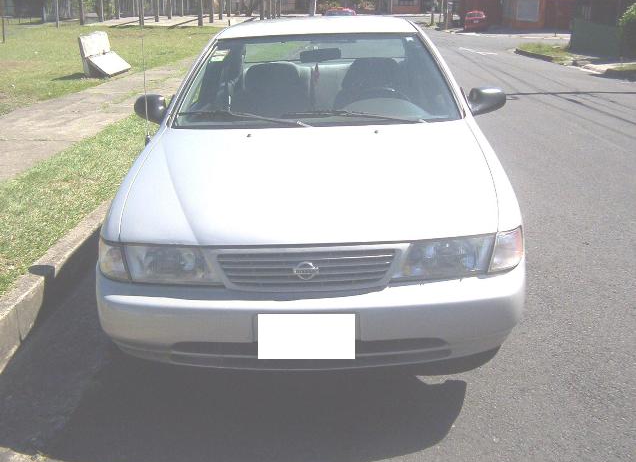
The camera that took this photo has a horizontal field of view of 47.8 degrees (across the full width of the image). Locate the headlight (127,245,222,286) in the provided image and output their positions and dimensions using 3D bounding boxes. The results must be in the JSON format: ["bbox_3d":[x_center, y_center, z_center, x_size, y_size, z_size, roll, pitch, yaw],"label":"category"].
[{"bbox_3d":[-0.533,0.117,2.599,0.330,0.145,0.180,2,19,12],"label":"headlight"}]

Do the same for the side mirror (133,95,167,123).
[{"bbox_3d":[-0.881,-0.643,3.790,0.200,0.145,0.140,-1,18,3],"label":"side mirror"}]

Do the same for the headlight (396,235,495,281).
[{"bbox_3d":[0.456,0.095,2.555,0.330,0.145,0.180,-4,18,-7],"label":"headlight"}]

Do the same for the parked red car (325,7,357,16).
[{"bbox_3d":[1.184,-10.615,36.711,1.650,1.420,4.100,-1,18,2],"label":"parked red car"}]

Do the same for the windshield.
[{"bbox_3d":[-0.010,-0.781,3.649,1.400,0.400,0.760,-1,18,3],"label":"windshield"}]

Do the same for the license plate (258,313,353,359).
[{"bbox_3d":[-0.041,0.354,2.390,0.320,0.160,0.020,-1,18,3],"label":"license plate"}]

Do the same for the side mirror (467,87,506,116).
[{"bbox_3d":[0.870,-0.672,3.715,0.210,0.145,0.140,-1,18,3],"label":"side mirror"}]

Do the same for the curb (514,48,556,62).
[{"bbox_3d":[6.333,-5.134,20.784,0.220,0.180,3.990,-1,18,0],"label":"curb"}]

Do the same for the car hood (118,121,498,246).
[{"bbox_3d":[-0.030,-0.240,2.932,1.450,0.280,1.120,-1,18,3],"label":"car hood"}]

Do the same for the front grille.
[{"bbox_3d":[-0.043,0.128,2.453,0.630,0.150,0.120,-1,18,3],"label":"front grille"}]

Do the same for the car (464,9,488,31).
[{"bbox_3d":[10.704,-14.168,48.500,1.620,1.400,3.900,1,18,9],"label":"car"}]

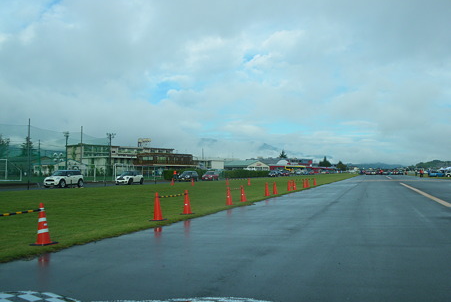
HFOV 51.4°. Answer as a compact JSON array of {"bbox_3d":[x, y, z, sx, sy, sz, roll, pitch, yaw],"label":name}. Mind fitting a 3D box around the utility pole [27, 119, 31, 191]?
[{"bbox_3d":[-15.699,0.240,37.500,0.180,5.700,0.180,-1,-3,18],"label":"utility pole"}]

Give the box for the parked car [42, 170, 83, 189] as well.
[{"bbox_3d":[-13.630,2.380,39.800,1.690,1.430,3.900,-1,-3,15],"label":"parked car"}]

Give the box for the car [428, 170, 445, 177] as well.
[{"bbox_3d":[48.200,5.300,107.000,3.750,1.430,1.700,2,-3,-35],"label":"car"}]

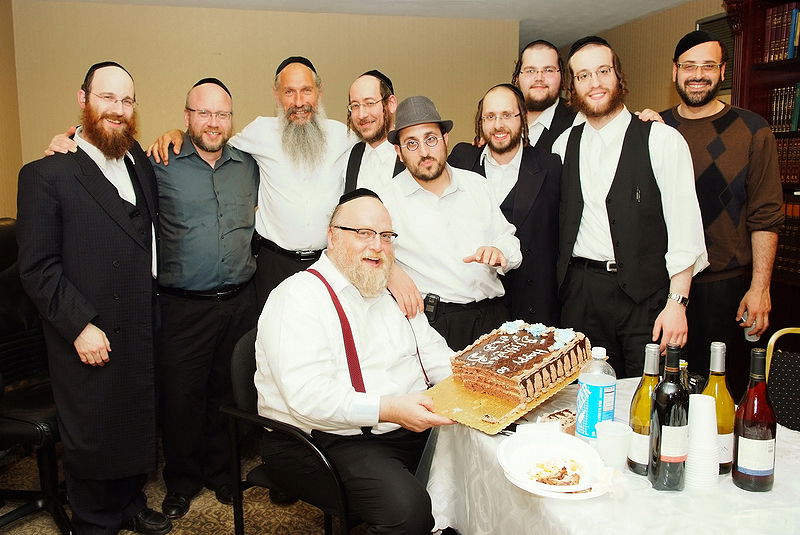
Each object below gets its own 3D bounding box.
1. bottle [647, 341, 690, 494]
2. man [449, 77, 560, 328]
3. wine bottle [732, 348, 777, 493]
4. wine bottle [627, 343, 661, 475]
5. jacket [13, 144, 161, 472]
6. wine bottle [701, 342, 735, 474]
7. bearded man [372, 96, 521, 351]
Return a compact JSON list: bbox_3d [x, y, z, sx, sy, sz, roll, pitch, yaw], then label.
[{"bbox_3d":[0.585,0.318,1.438,0.077,0.304,0.077,1,7,5],"label":"bottle"},{"bbox_3d":[0.421,0.126,2.825,0.580,1.750,0.380,1,7,10],"label":"man"},{"bbox_3d":[0.767,0.323,1.436,0.083,0.294,0.083,4,8,30],"label":"wine bottle"},{"bbox_3d":[0.570,0.316,1.516,0.082,0.289,0.082,2,7,20],"label":"wine bottle"},{"bbox_3d":[-1.163,0.148,2.515,0.420,1.260,0.570,6,9,43],"label":"jacket"},{"bbox_3d":[0.723,0.316,1.522,0.082,0.289,0.082,2,7,20],"label":"wine bottle"},{"bbox_3d":[0.176,0.219,2.473,0.560,1.650,0.480,-1,7,-5],"label":"bearded man"}]

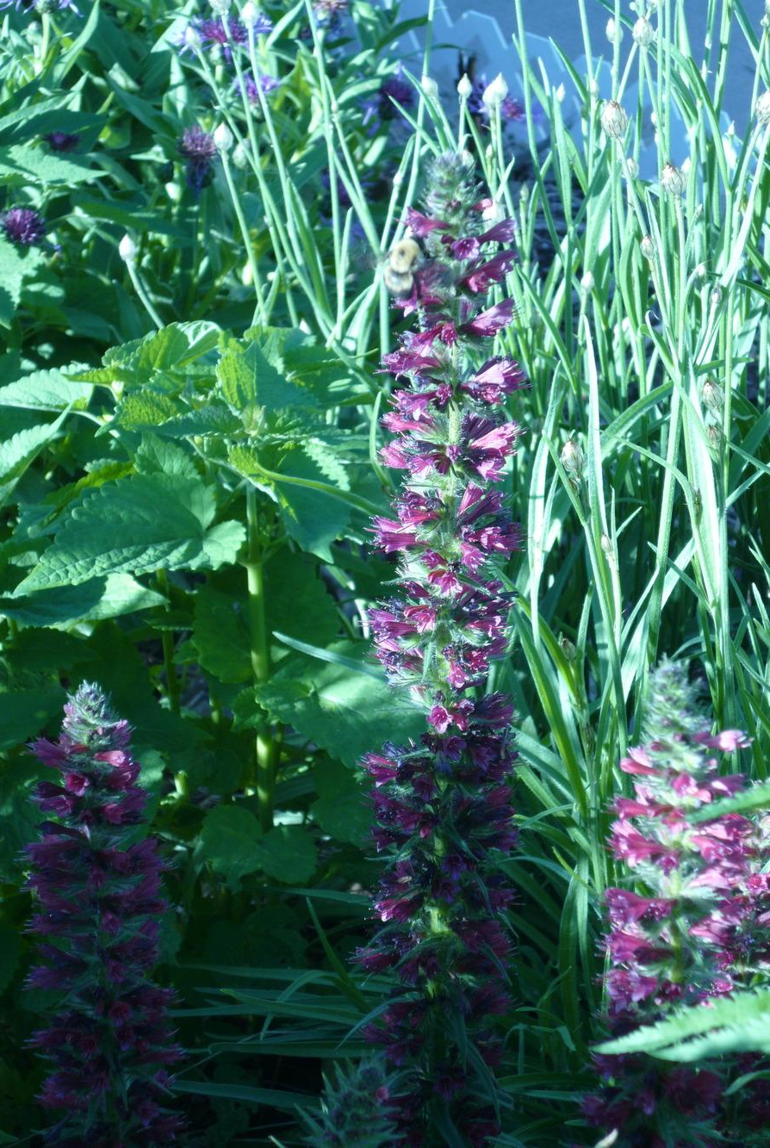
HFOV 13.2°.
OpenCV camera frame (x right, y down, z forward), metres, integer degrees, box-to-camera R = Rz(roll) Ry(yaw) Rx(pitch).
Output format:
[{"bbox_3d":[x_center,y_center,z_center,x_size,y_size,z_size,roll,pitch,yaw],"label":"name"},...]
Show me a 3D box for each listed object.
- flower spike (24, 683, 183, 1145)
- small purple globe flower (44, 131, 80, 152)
[{"bbox_3d":[-0.079,0.108,0.956,0.041,0.170,0.041,-2,25,1],"label":"flower spike"},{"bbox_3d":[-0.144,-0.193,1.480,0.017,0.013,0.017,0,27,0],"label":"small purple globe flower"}]

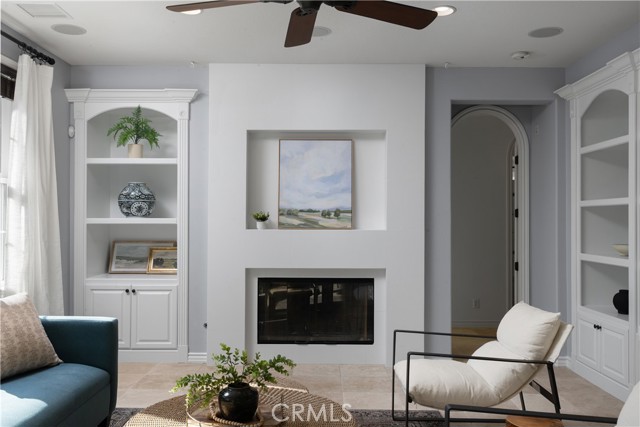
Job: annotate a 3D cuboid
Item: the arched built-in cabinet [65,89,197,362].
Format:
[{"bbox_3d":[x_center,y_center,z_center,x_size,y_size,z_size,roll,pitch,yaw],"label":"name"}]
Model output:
[{"bbox_3d":[-1.793,0.131,5.540,1.260,2.620,0.620,0,0,-1],"label":"arched built-in cabinet"}]

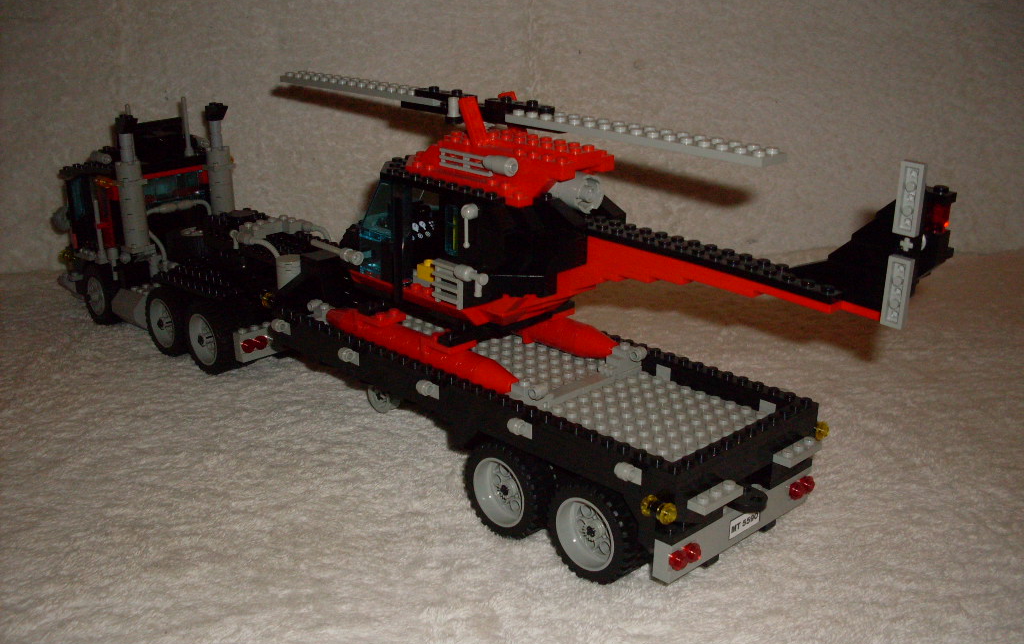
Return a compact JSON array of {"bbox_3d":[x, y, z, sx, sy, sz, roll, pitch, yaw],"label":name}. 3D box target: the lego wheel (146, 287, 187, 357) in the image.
[{"bbox_3d":[-0.204,0.000,0.676,0.042,0.042,0.016,17,25,40],"label":"lego wheel"}]

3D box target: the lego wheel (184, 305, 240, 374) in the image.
[{"bbox_3d":[-0.173,0.009,0.649,0.042,0.042,0.016,17,25,40],"label":"lego wheel"}]

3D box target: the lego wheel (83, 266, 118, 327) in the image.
[{"bbox_3d":[-0.263,-0.018,0.729,0.041,0.041,0.016,17,25,40],"label":"lego wheel"}]

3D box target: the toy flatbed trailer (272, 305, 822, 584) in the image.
[{"bbox_3d":[0.004,0.043,0.525,0.106,0.064,0.266,-18,26,-42],"label":"toy flatbed trailer"}]

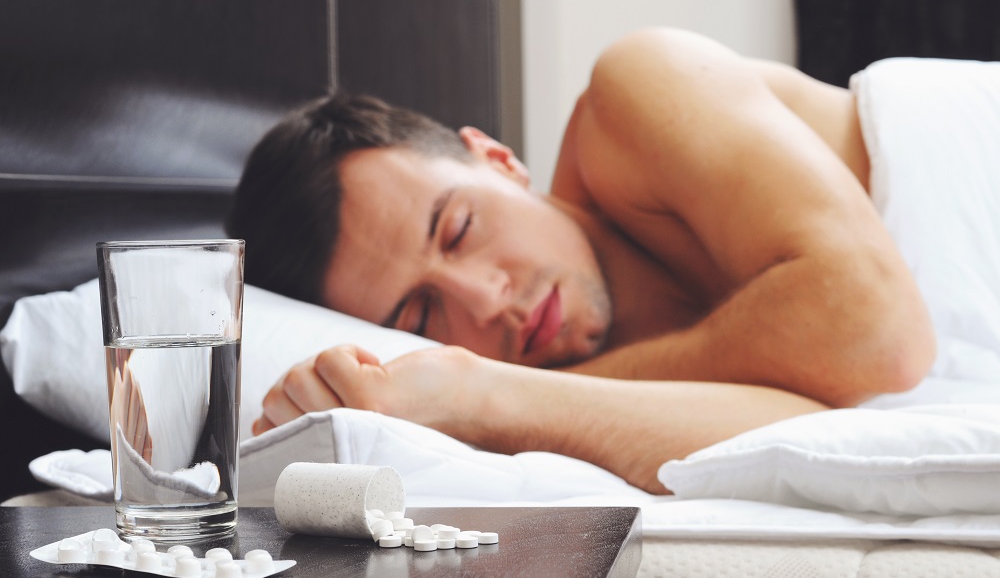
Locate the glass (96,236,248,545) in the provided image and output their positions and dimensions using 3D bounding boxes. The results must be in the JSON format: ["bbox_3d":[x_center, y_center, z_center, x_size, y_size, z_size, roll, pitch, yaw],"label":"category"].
[{"bbox_3d":[-0.156,0.048,1.001,0.070,0.140,0.070,-1,3,0],"label":"glass"}]

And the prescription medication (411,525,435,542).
[{"bbox_3d":[-0.036,0.113,0.953,0.011,0.011,0.004,-1,-37,-9],"label":"prescription medication"}]

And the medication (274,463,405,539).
[{"bbox_3d":[-0.076,0.100,0.986,0.051,0.035,0.035,1,4,29],"label":"medication"}]

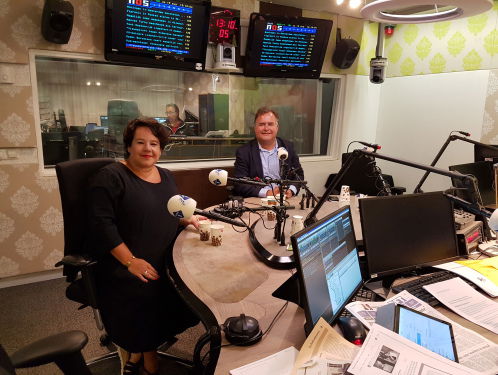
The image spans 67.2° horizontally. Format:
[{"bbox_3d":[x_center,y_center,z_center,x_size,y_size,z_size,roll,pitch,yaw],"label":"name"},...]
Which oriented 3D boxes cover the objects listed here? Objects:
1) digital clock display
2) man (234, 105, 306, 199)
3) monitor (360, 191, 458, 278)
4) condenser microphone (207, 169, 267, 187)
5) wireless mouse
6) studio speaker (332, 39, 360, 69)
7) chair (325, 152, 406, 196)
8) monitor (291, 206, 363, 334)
[{"bbox_3d":[-0.194,-1.306,3.030,0.280,0.280,0.070,-5,16,-26],"label":"digital clock display"},{"bbox_3d":[0.145,0.132,2.742,0.550,1.360,0.740,0,14,-8],"label":"man"},{"bbox_3d":[0.692,0.193,1.623,0.515,0.320,0.060,-4,-1,-24],"label":"monitor"},{"bbox_3d":[-0.062,-0.047,1.850,0.270,0.085,0.085,-5,16,-27],"label":"condenser microphone"},{"bbox_3d":[0.326,0.456,1.185,0.066,0.038,0.115,-2,15,-15],"label":"wireless mouse"},{"bbox_3d":[0.911,-1.247,3.500,0.175,0.265,0.165,-6,34,-29],"label":"studio speaker"},{"bbox_3d":[0.973,0.203,3.359,0.660,1.020,0.640,4,14,8],"label":"chair"},{"bbox_3d":[0.267,0.266,1.295,0.060,0.320,0.468,-5,7,36],"label":"monitor"}]

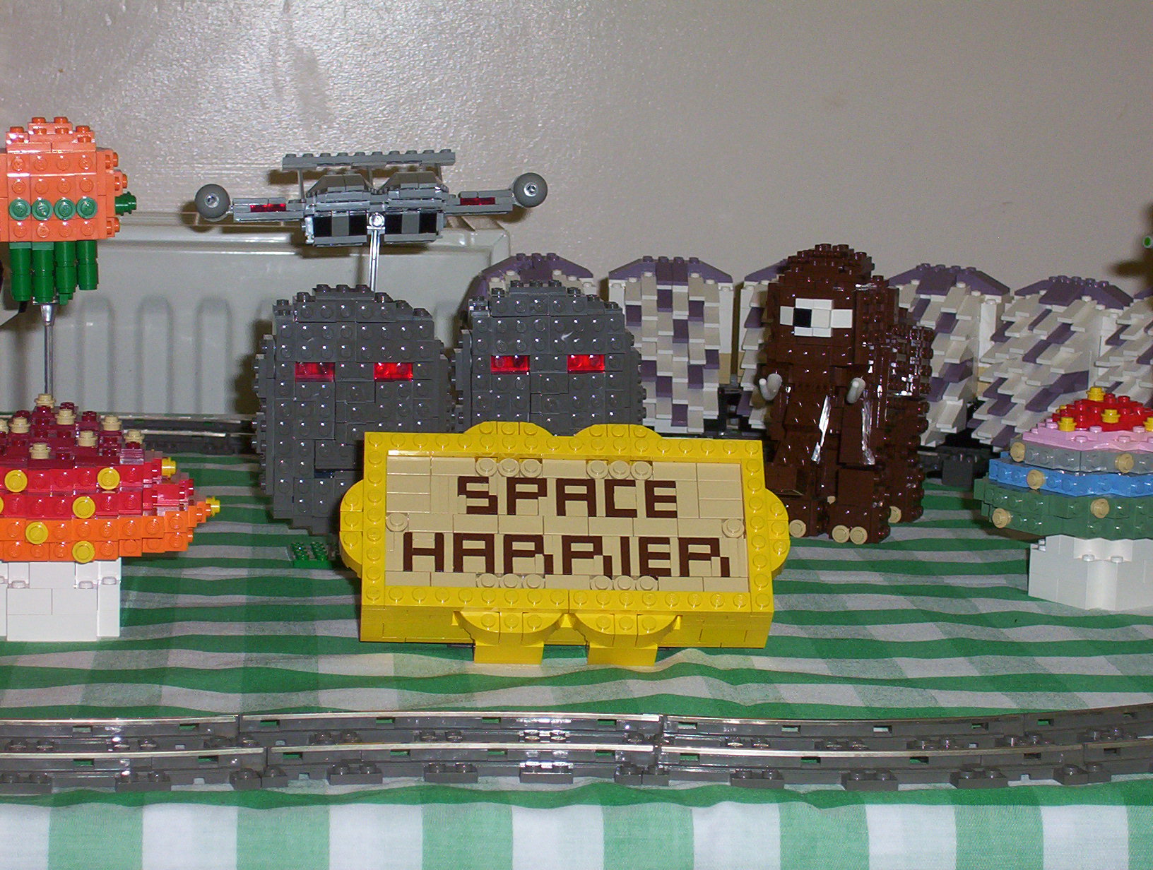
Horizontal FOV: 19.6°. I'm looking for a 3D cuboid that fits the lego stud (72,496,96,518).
[{"bbox_3d":[-0.172,0.025,1.164,0.008,0.008,0.005,0,11,-7],"label":"lego stud"}]

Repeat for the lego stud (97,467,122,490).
[{"bbox_3d":[-0.164,0.015,1.168,0.008,0.008,0.005,0,11,-7],"label":"lego stud"}]

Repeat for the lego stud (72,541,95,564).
[{"bbox_3d":[-0.172,0.041,1.166,0.008,0.008,0.005,0,11,-7],"label":"lego stud"}]

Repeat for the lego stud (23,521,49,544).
[{"bbox_3d":[-0.187,0.034,1.159,0.008,0.008,0.005,0,11,-7],"label":"lego stud"}]

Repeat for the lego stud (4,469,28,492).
[{"bbox_3d":[-0.196,0.016,1.168,0.008,0.008,0.005,0,11,-7],"label":"lego stud"}]

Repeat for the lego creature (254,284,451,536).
[{"bbox_3d":[-0.092,-0.015,1.389,0.080,0.101,0.074,0,11,-4],"label":"lego creature"}]

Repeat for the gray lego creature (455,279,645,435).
[{"bbox_3d":[-0.013,-0.019,1.435,0.080,0.101,0.074,1,11,-1],"label":"gray lego creature"}]

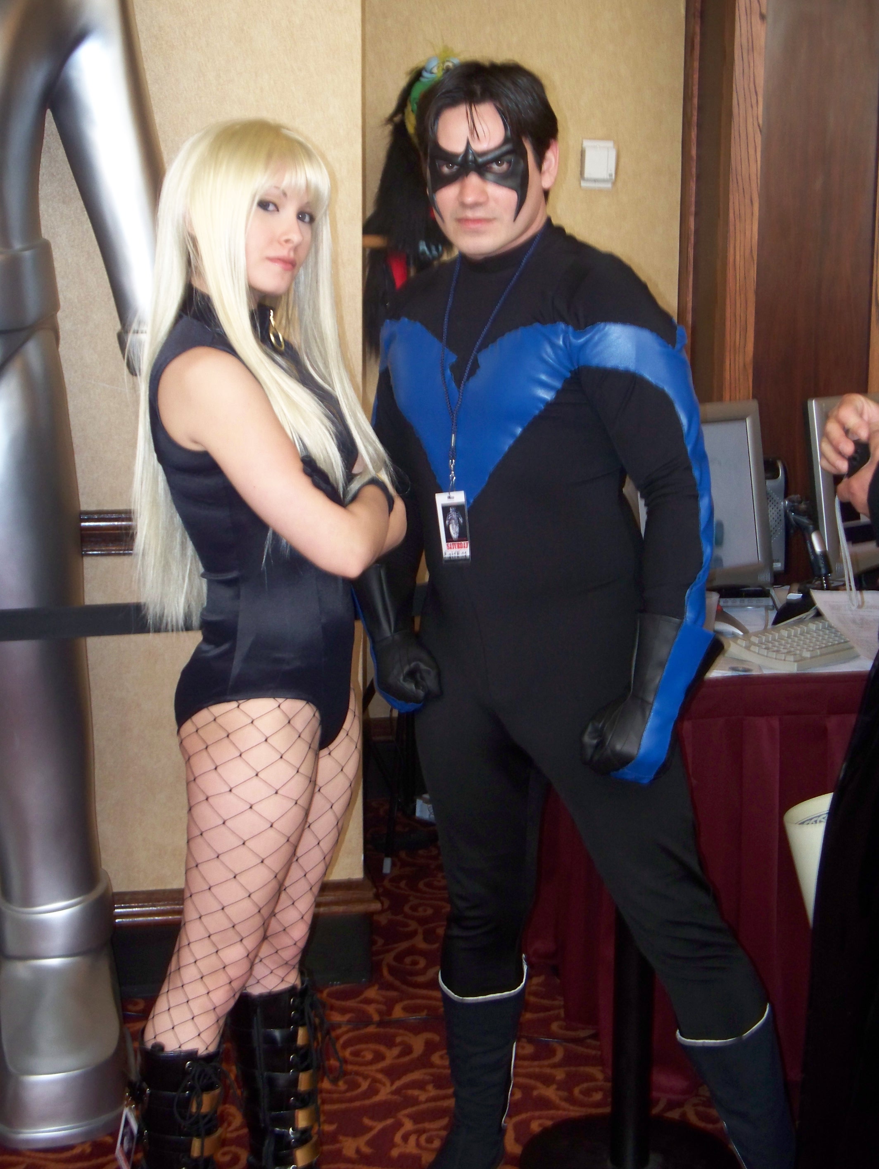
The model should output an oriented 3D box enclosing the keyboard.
[{"bbox_3d":[0.716,0.086,3.741,0.460,0.038,0.175,-11,19,-43],"label":"keyboard"}]

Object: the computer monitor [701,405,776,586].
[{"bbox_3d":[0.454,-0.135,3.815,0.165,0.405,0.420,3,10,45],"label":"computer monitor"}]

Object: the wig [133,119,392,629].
[{"bbox_3d":[-0.241,-0.272,2.781,0.290,0.685,0.330,-11,16,-44],"label":"wig"}]

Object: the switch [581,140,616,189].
[{"bbox_3d":[0.391,-1.026,5.041,0.078,0.117,0.030,-2,12,-9],"label":"switch"}]

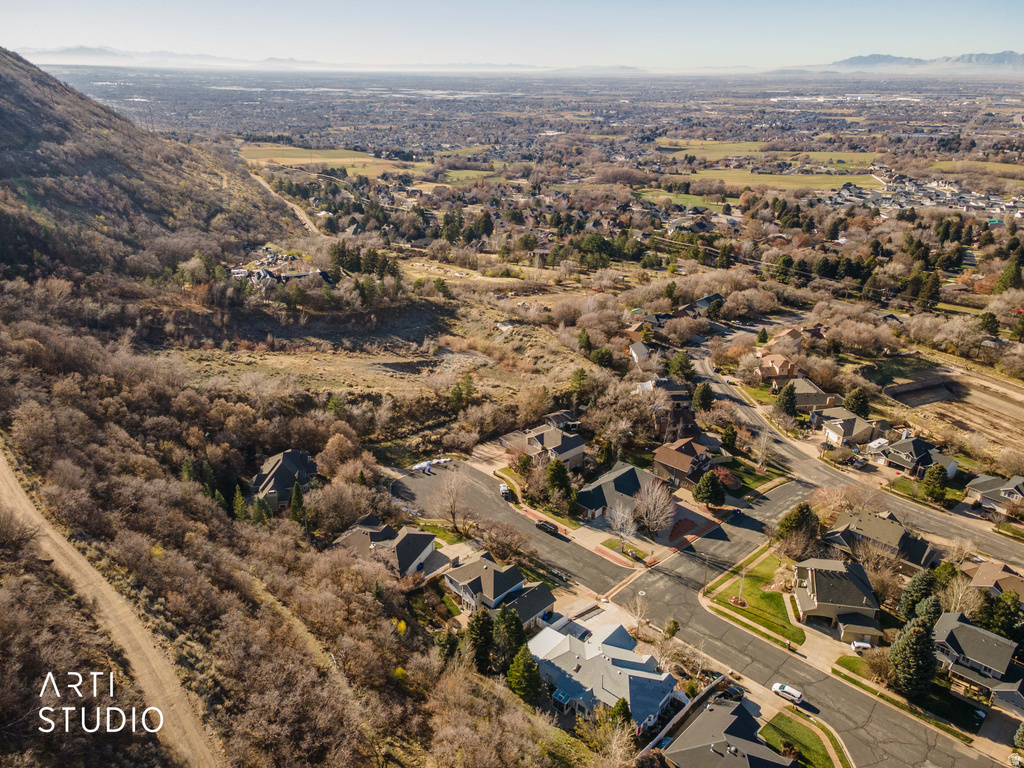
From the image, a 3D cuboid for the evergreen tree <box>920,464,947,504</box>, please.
[{"bbox_3d":[110.600,25.720,185.000,6.000,10.860,6.000,0,24,0],"label":"evergreen tree"}]

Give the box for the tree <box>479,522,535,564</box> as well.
[{"bbox_3d":[-1.300,34.270,153.510,11.600,7.200,10.000,0,24,0],"label":"tree"}]

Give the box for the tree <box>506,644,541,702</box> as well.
[{"bbox_3d":[1.960,47.520,117.980,5.390,11.000,5.390,0,24,0],"label":"tree"}]

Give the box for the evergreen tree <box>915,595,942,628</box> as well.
[{"bbox_3d":[82.620,45.010,139.870,4.810,8.840,4.810,0,24,0],"label":"evergreen tree"}]

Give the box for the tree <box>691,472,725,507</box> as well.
[{"bbox_3d":[48.470,25.990,174.150,7.770,10.290,7.770,0,24,0],"label":"tree"}]

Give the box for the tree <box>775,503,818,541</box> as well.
[{"bbox_3d":[66.735,32.462,165.458,9.788,10.083,9.788,0,24,0],"label":"tree"}]

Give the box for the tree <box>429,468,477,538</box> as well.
[{"bbox_3d":[-13.416,27.381,164.962,10.455,17.302,10.455,0,24,0],"label":"tree"}]

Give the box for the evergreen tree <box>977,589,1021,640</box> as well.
[{"bbox_3d":[95.450,44.930,139.020,6.650,11.690,6.650,0,24,0],"label":"evergreen tree"}]

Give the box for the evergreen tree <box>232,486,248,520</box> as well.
[{"bbox_3d":[-64.004,28.225,166.681,3.404,10.060,3.404,0,24,0],"label":"evergreen tree"}]

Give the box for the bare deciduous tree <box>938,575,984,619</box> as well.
[{"bbox_3d":[87.660,42.282,138.305,8.571,10.840,8.571,0,24,0],"label":"bare deciduous tree"}]

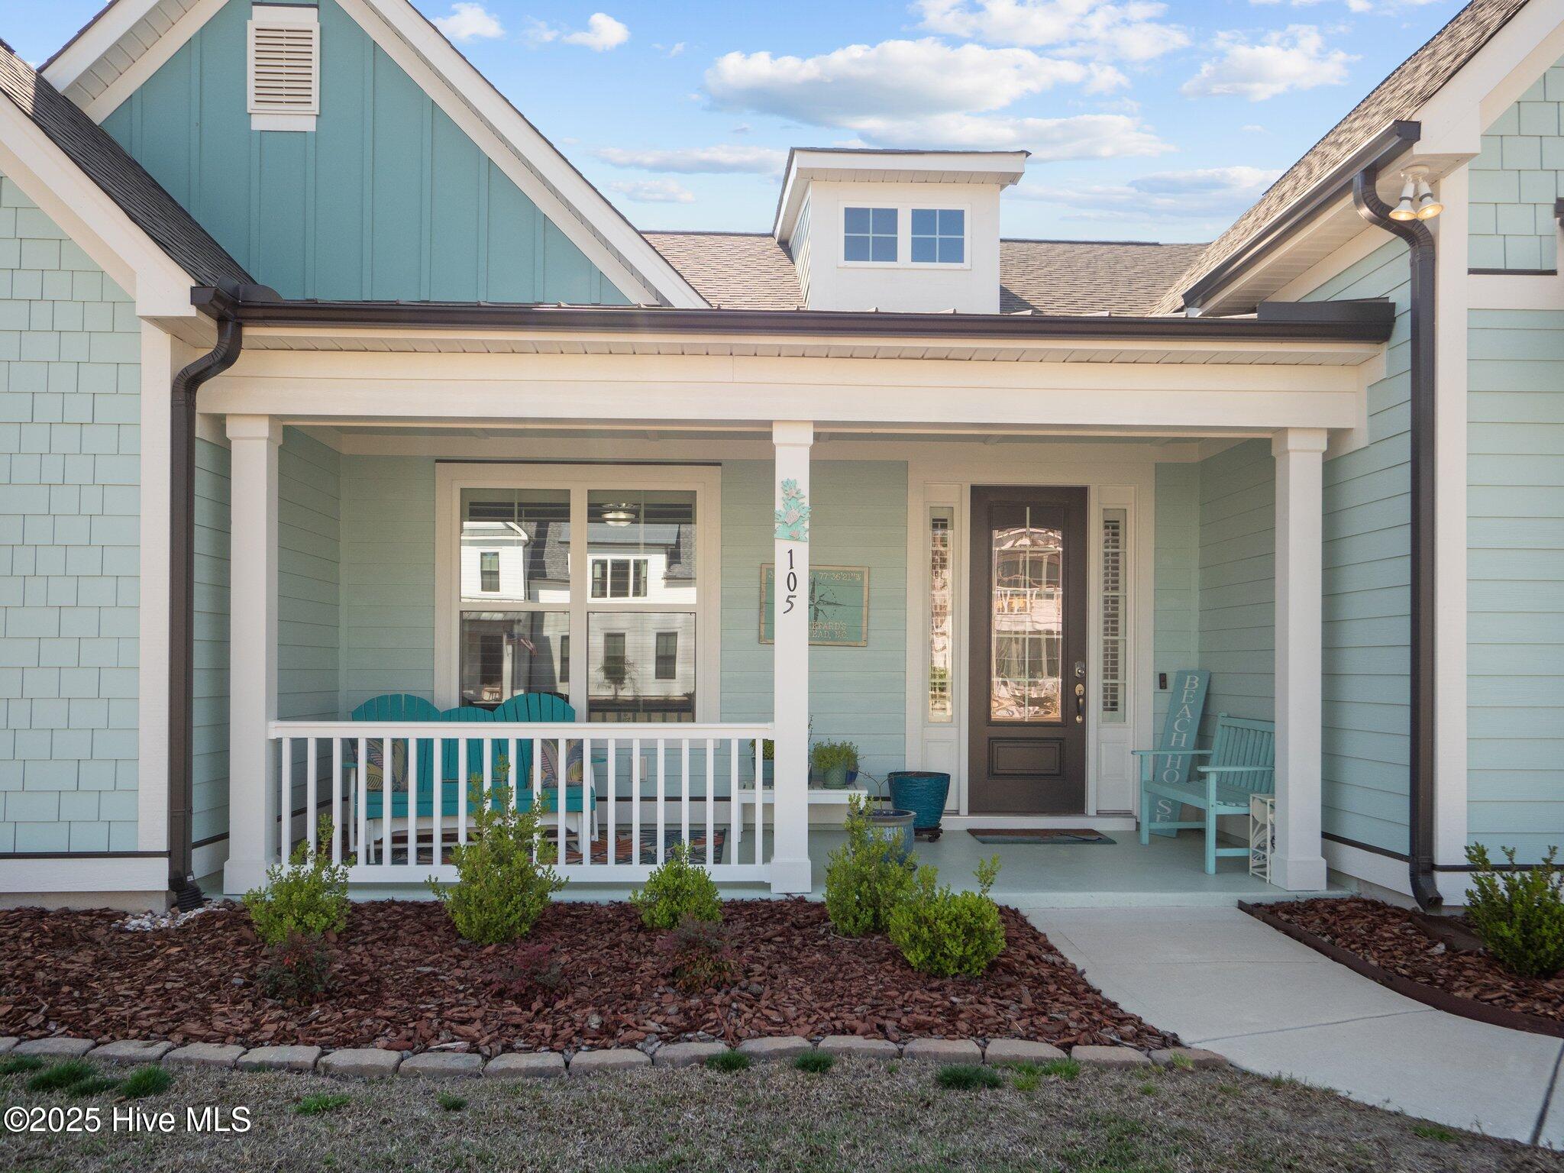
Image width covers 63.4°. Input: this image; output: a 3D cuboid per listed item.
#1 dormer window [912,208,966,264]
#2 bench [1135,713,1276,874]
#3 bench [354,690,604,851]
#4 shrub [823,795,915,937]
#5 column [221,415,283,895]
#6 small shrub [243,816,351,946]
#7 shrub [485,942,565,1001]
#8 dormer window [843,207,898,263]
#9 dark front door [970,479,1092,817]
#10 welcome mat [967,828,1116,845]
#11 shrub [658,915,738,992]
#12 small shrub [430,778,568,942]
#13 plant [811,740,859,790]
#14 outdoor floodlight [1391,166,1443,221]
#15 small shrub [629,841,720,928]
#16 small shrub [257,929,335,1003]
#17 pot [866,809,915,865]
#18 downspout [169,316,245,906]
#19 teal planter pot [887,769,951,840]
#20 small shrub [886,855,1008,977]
[{"bbox_3d":[1.397,-3.121,11.300,0.480,0.500,0.080,0,-2,-2],"label":"dormer window"},{"bbox_3d":[2.755,1.276,8.050,0.670,0.900,1.290,0,-2,-2],"label":"bench"},{"bbox_3d":[-1.930,1.177,7.980,1.590,0.990,0.820,1,-2,-18],"label":"bench"},{"bbox_3d":[0.414,1.334,6.040,0.440,0.675,0.420,0,-1,-3],"label":"shrub"},{"bbox_3d":[-2.731,0.356,6.540,0.207,2.440,0.207,0,-1,-3],"label":"column"},{"bbox_3d":[-2.280,1.383,5.940,0.510,0.615,0.470,0,-1,-3],"label":"small shrub"},{"bbox_3d":[-1.023,1.530,5.030,0.320,0.210,0.300,0,-2,-2],"label":"shrub"},{"bbox_3d":[0.765,-3.033,10.920,0.465,0.485,0.070,0,-1,-3],"label":"dormer window"},{"bbox_3d":[1.835,0.474,9.430,0.920,2.440,0.070,0,-2,-2],"label":"dark front door"},{"bbox_3d":[1.827,1.760,8.900,0.910,0.015,0.600,0,-2,-2],"label":"welcome mat"},{"bbox_3d":[-0.342,1.498,5.170,0.330,0.290,0.310,0,-2,-2],"label":"shrub"},{"bbox_3d":[-1.343,1.300,5.970,0.620,0.750,0.570,0,-2,-2],"label":"small shrub"},{"bbox_3d":[0.376,1.262,8.950,0.345,0.355,0.330,0,-2,-2],"label":"plant"},{"bbox_3d":[3.061,-1.894,6.100,0.250,0.270,0.190,0,-2,-2],"label":"outdoor floodlight"},{"bbox_3d":[-0.514,1.457,6.140,0.430,0.430,0.420,0,-1,-3],"label":"small shrub"},{"bbox_3d":[-1.980,1.550,5.150,0.325,0.310,0.300,0,-1,-3],"label":"small shrub"},{"bbox_3d":[0.587,1.480,7.360,0.390,0.335,0.390,0,-1,0],"label":"pot"},{"bbox_3d":[-3.006,0.099,6.600,0.390,3.160,0.200,0,-2,-2],"label":"downspout"},{"bbox_3d":[0.932,1.495,8.570,0.425,0.445,0.425,0,-1,0],"label":"teal planter pot"},{"bbox_3d":[0.704,1.416,5.420,0.500,0.490,0.470,0,-2,-2],"label":"small shrub"}]

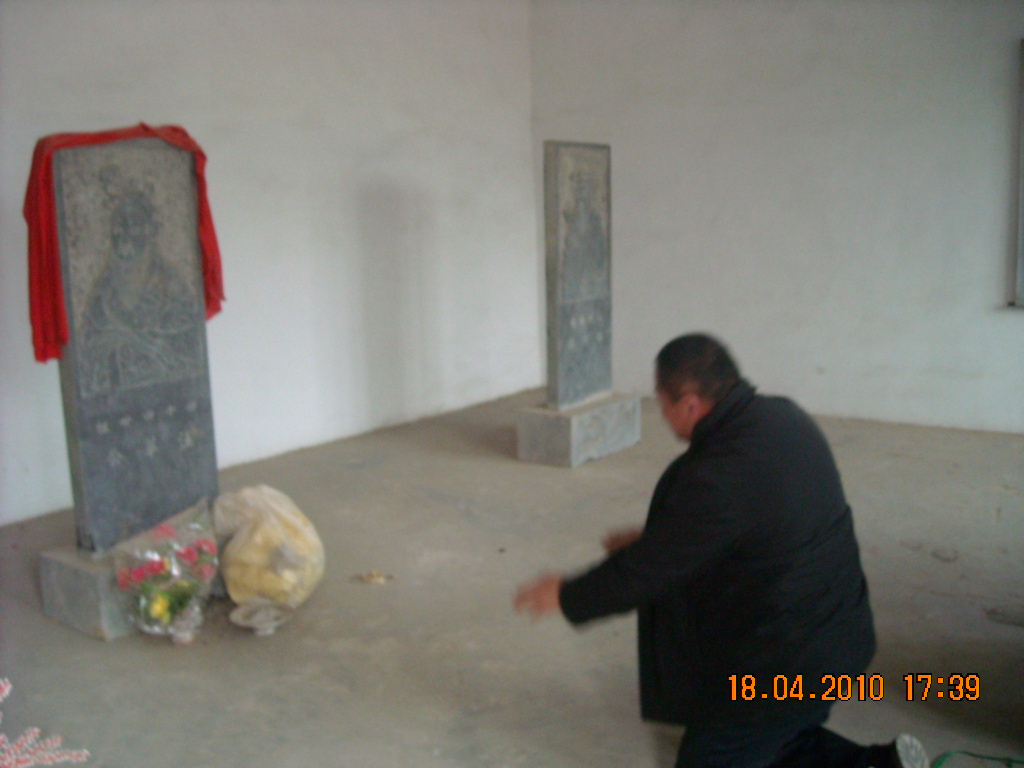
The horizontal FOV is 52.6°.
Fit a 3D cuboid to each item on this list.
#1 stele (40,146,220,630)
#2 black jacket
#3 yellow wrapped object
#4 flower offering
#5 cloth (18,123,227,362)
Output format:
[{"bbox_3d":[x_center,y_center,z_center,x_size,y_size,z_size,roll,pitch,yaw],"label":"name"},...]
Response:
[{"bbox_3d":[-1.339,-0.040,3.882,0.413,1.730,0.798,6,12,37],"label":"stele"},{"bbox_3d":[0.485,0.402,2.603,0.650,0.770,0.560,6,12,37],"label":"black jacket"},{"bbox_3d":[-0.934,0.614,3.946,0.320,0.400,0.380,6,12,37],"label":"yellow wrapped object"},{"bbox_3d":[-1.239,0.663,3.699,0.240,0.400,0.340,6,12,37],"label":"flower offering"},{"bbox_3d":[-1.434,-0.520,3.887,0.180,0.830,0.690,6,12,37],"label":"cloth"}]

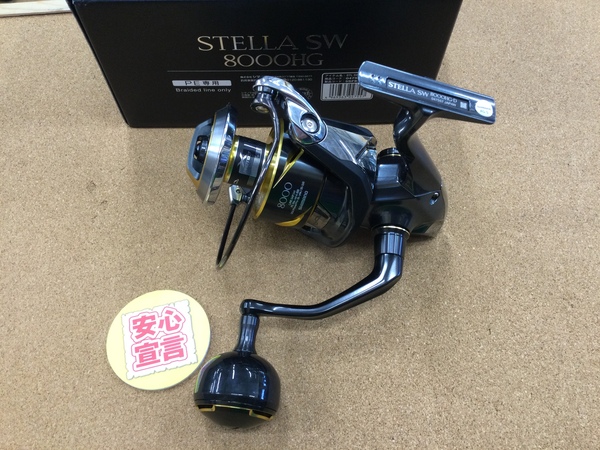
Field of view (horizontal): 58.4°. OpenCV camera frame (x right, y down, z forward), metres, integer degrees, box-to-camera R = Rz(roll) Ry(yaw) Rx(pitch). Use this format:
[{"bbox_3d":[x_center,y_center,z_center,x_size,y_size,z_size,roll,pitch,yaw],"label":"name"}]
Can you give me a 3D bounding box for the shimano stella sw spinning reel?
[{"bbox_3d":[0.010,0.010,0.269,0.142,0.136,0.167,8,61,-7],"label":"shimano stella sw spinning reel"}]

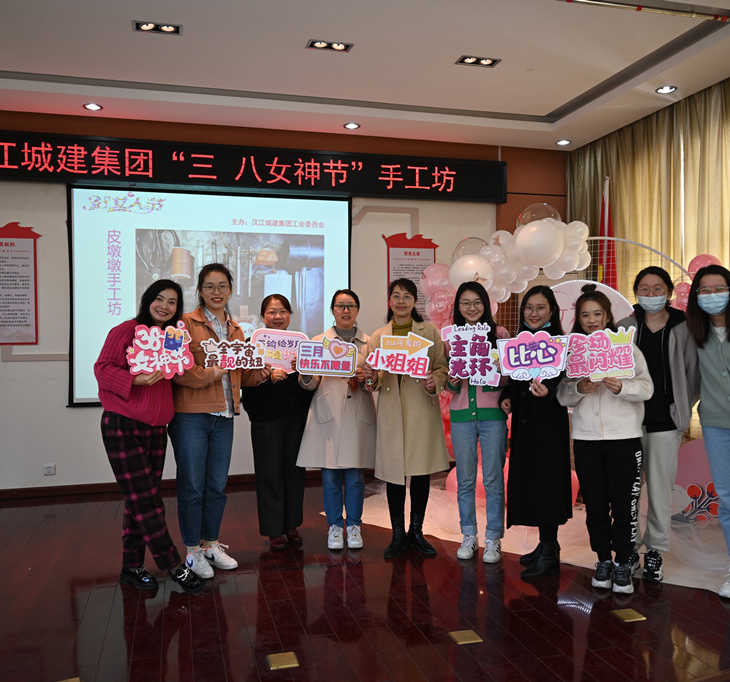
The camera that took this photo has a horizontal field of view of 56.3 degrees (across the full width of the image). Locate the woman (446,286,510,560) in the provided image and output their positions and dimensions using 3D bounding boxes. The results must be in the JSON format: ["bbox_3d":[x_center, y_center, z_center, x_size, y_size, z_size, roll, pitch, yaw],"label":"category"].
[{"bbox_3d":[0.676,0.470,4.062,0.420,1.640,0.380,0,1,8],"label":"woman"}]

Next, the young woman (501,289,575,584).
[{"bbox_3d":[0.989,0.488,3.913,0.430,1.605,0.400,0,1,26],"label":"young woman"}]

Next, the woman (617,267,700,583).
[{"bbox_3d":[1.612,0.439,3.749,0.470,1.702,0.360,0,1,22],"label":"woman"}]

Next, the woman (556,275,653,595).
[{"bbox_3d":[1.265,0.504,3.575,0.500,1.582,0.400,0,1,22],"label":"woman"}]

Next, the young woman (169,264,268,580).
[{"bbox_3d":[-0.861,0.428,3.929,0.520,1.743,0.440,-1,1,-26],"label":"young woman"}]

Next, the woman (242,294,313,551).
[{"bbox_3d":[-0.546,0.500,4.260,0.480,1.584,0.400,0,1,-6],"label":"woman"}]

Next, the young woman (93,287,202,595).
[{"bbox_3d":[-1.146,0.489,3.628,0.540,1.635,0.420,-1,1,-20],"label":"young woman"}]

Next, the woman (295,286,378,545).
[{"bbox_3d":[-0.172,0.485,4.279,0.480,1.611,0.400,0,1,-3],"label":"woman"}]

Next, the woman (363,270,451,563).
[{"bbox_3d":[0.240,0.456,4.142,0.520,1.669,0.400,0,1,2],"label":"woman"}]

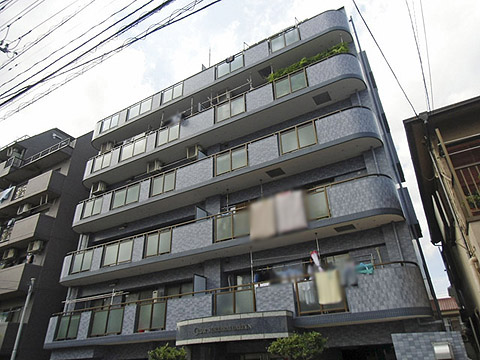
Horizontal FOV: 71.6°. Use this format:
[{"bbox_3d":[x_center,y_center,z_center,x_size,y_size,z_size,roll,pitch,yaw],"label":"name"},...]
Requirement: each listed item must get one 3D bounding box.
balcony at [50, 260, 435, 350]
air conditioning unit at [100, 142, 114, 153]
[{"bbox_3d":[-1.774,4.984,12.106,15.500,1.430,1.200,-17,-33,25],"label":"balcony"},{"bbox_3d":[-8.035,-1.945,20.032,0.700,0.580,0.320,-17,-33,25],"label":"air conditioning unit"}]

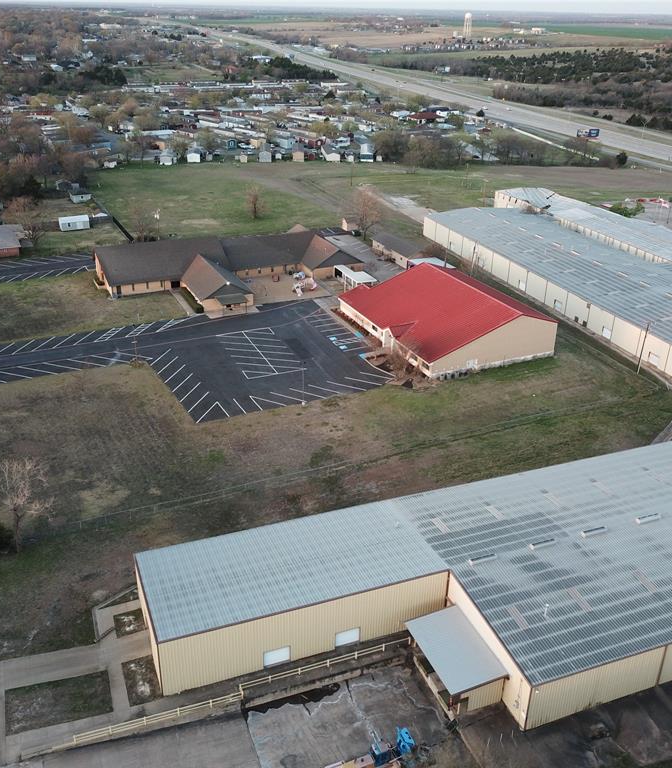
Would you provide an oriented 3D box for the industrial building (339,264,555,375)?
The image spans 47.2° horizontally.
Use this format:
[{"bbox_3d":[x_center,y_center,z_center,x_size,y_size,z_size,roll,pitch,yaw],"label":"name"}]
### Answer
[{"bbox_3d":[21.566,-14.789,155.476,27.982,8.892,36.656,-11,29,-23],"label":"industrial building"}]

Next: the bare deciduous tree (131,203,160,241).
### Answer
[{"bbox_3d":[-53.247,-43.822,209.641,7.632,10.733,7.251,-5,27,-13],"label":"bare deciduous tree"}]

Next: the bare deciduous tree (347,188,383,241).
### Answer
[{"bbox_3d":[8.334,-47.274,214.390,9.478,14.847,9.004,2,26,2],"label":"bare deciduous tree"}]

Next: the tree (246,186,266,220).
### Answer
[{"bbox_3d":[-24.707,-55.106,234.674,5.797,9.906,5.508,-2,26,-6],"label":"tree"}]

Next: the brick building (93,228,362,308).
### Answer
[{"bbox_3d":[-23.114,-28.273,181.891,61.500,8.300,40.000,-10,28,-21],"label":"brick building"}]

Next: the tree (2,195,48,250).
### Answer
[{"bbox_3d":[-80.195,-42.377,202.585,11.063,13.437,10.510,-9,28,-20],"label":"tree"}]

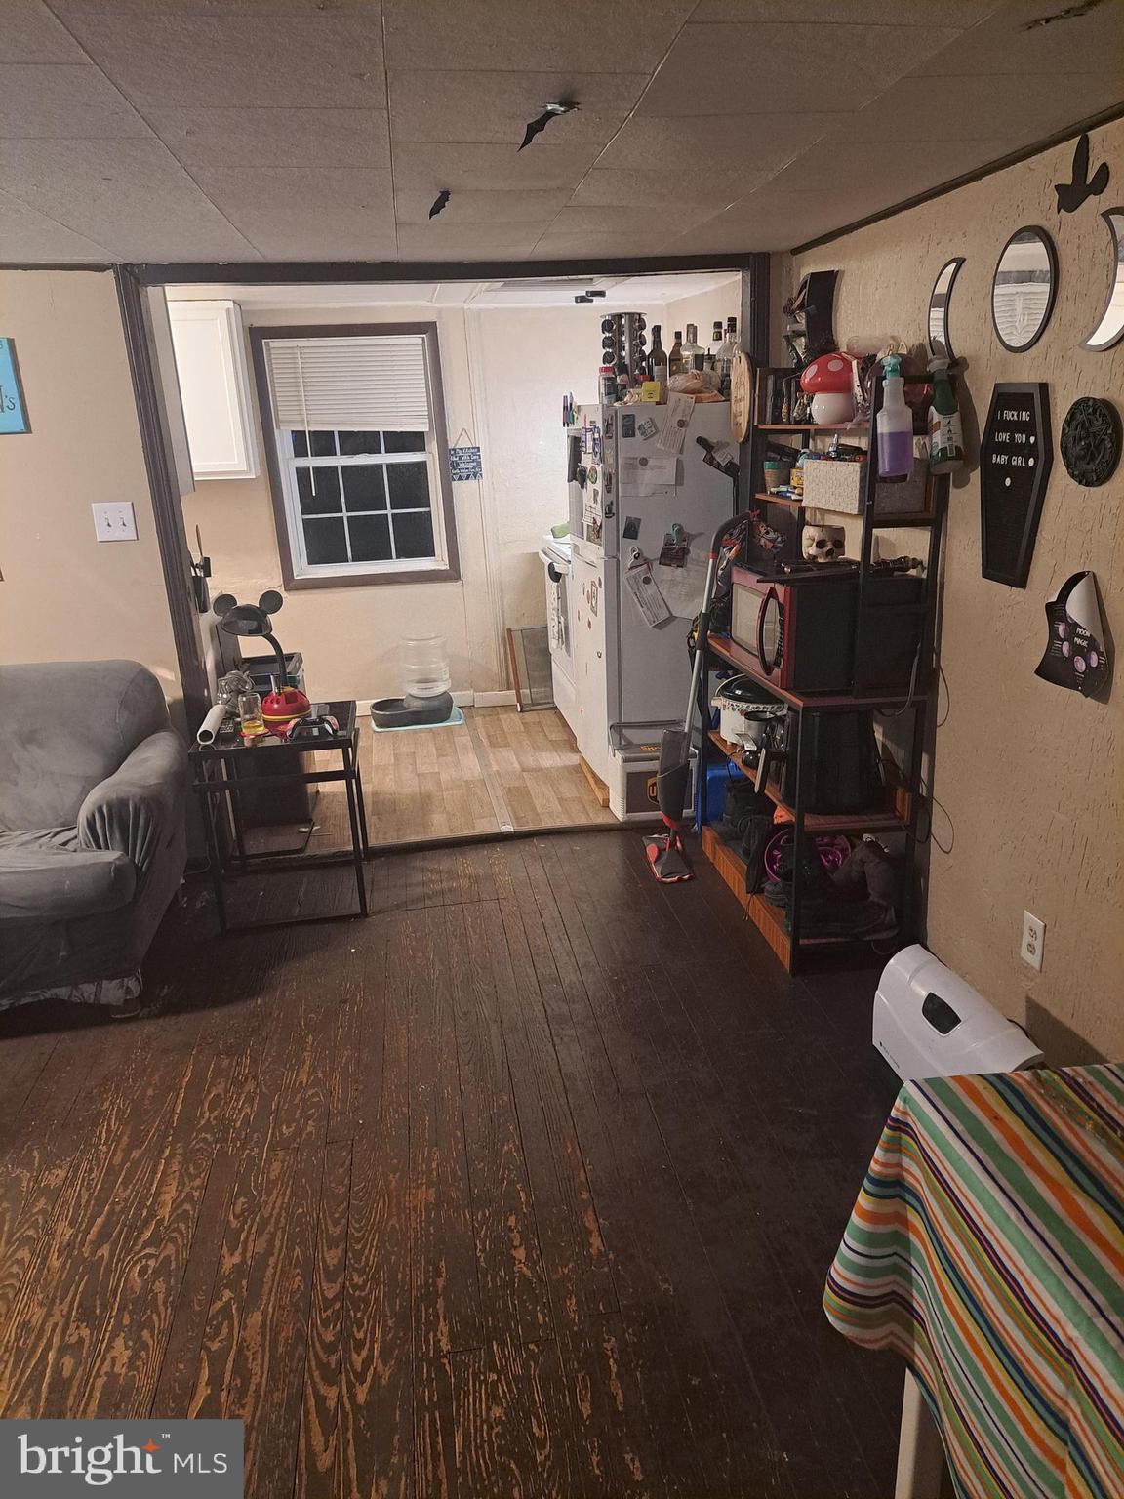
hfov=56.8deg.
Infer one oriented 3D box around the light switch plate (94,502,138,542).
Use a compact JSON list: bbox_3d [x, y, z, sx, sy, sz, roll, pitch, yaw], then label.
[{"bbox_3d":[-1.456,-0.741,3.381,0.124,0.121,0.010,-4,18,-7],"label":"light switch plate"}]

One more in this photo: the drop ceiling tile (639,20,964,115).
[{"bbox_3d":[0.347,-1.062,1.624,0.410,0.015,0.420,-5,18,-7],"label":"drop ceiling tile"}]

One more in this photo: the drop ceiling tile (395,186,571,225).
[{"bbox_3d":[-0.201,-1.334,2.543,0.406,0.018,0.406,-4,18,-7],"label":"drop ceiling tile"}]

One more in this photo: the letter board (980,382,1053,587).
[{"bbox_3d":[0.991,-0.580,2.291,0.025,0.425,0.260,-5,18,-7],"label":"letter board"}]

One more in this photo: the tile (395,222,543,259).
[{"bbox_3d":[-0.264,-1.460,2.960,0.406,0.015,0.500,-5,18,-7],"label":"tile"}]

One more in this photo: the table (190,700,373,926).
[{"bbox_3d":[-0.896,0.204,3.422,0.480,0.595,0.475,-5,18,-7],"label":"table"}]

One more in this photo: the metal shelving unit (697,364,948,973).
[{"bbox_3d":[0.710,-0.260,3.049,0.360,1.540,0.880,-4,18,-7],"label":"metal shelving unit"}]

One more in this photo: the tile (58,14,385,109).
[{"bbox_3d":[-0.460,-0.999,1.507,0.406,0.018,0.406,-4,18,-7],"label":"tile"}]

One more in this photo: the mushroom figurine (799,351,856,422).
[{"bbox_3d":[0.731,-0.966,2.782,0.175,0.178,0.175,-4,18,-7],"label":"mushroom figurine"}]

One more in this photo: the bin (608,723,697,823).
[{"bbox_3d":[0.352,0.070,3.992,0.312,0.355,0.190,-5,18,-7],"label":"bin"}]

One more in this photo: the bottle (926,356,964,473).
[{"bbox_3d":[0.892,-0.769,2.401,0.090,0.265,0.095,-19,20,-20],"label":"bottle"}]

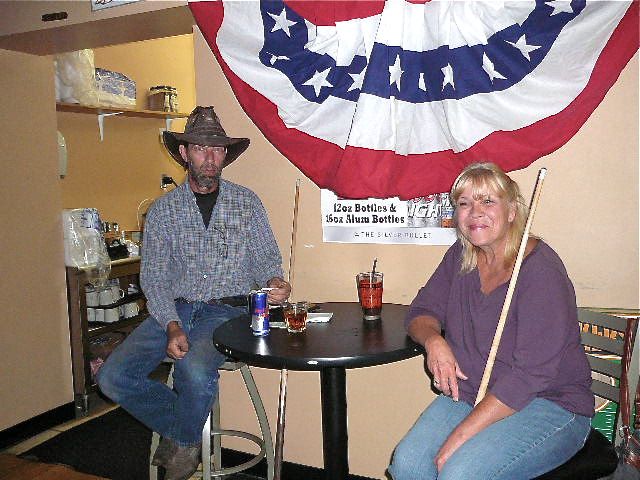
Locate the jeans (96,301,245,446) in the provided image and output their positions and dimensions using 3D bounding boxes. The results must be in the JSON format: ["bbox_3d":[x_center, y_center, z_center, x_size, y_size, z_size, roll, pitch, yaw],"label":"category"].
[{"bbox_3d":[-0.484,0.474,2.378,0.412,0.490,0.616,-2,5,7],"label":"jeans"}]

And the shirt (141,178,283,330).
[{"bbox_3d":[-0.413,0.029,2.486,0.540,0.519,0.435,-2,5,3],"label":"shirt"}]

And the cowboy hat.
[{"bbox_3d":[-0.419,-0.379,2.460,0.325,0.180,0.370,2,-2,-14],"label":"cowboy hat"}]

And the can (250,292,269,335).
[{"bbox_3d":[-0.188,0.230,2.085,0.053,0.135,0.053,-3,5,-3],"label":"can"}]

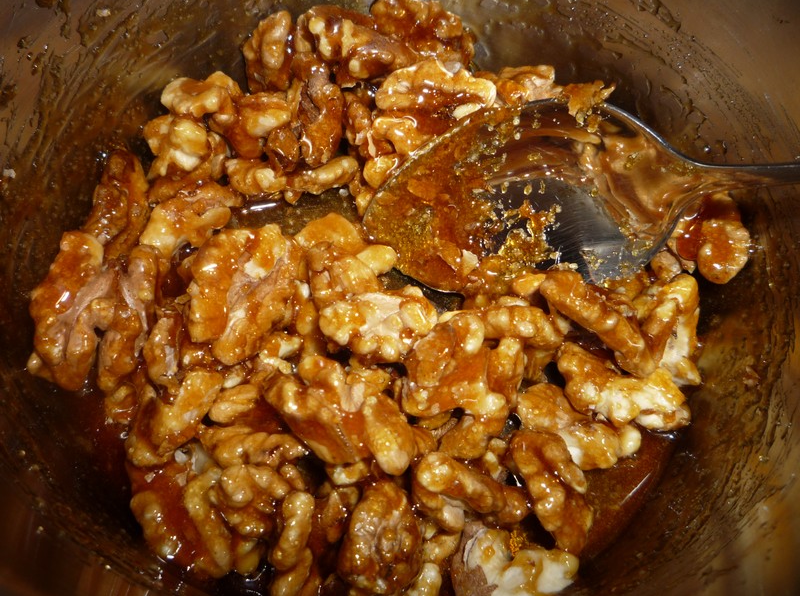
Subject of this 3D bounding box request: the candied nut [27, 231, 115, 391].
[{"bbox_3d":[-0.077,0.003,0.163,0.018,0.015,0.037,6,74,-14],"label":"candied nut"}]

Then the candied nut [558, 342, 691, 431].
[{"bbox_3d":[0.051,0.020,0.158,0.029,0.015,0.015,26,68,11],"label":"candied nut"}]

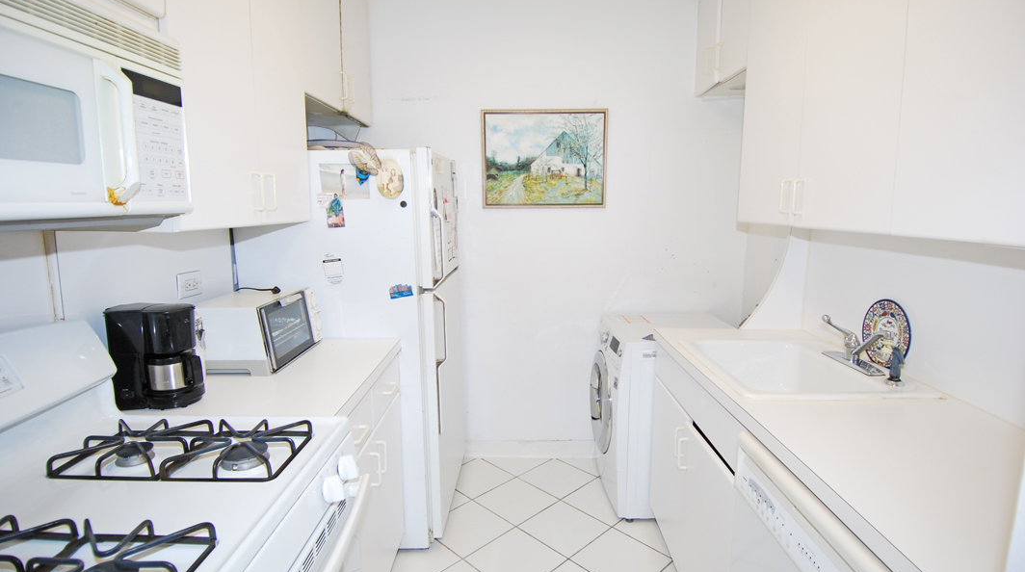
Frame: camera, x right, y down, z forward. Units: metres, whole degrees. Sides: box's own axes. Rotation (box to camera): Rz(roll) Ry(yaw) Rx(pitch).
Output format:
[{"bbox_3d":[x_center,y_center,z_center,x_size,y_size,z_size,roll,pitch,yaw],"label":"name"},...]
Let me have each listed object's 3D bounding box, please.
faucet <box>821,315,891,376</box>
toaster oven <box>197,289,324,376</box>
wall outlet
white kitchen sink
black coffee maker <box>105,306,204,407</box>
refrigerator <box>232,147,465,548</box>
[{"bbox_3d":[1.125,0.189,1.709,0.125,0.154,0.350,0,9,1],"label":"faucet"},{"bbox_3d":[-0.882,0.147,1.801,0.280,0.224,0.395,0,9,1],"label":"toaster oven"},{"bbox_3d":[-1.090,-0.004,1.749,0.012,0.078,0.117,0,9,1],"label":"wall outlet"},{"bbox_3d":[0.924,0.346,1.750,0.558,0.184,0.615,0,9,1],"label":"white kitchen sink"},{"bbox_3d":[-0.962,0.184,1.423,0.204,0.274,0.165,0,9,1],"label":"black coffee maker"},{"bbox_3d":[-0.669,0.239,2.430,0.780,1.650,0.767,0,9,1],"label":"refrigerator"}]

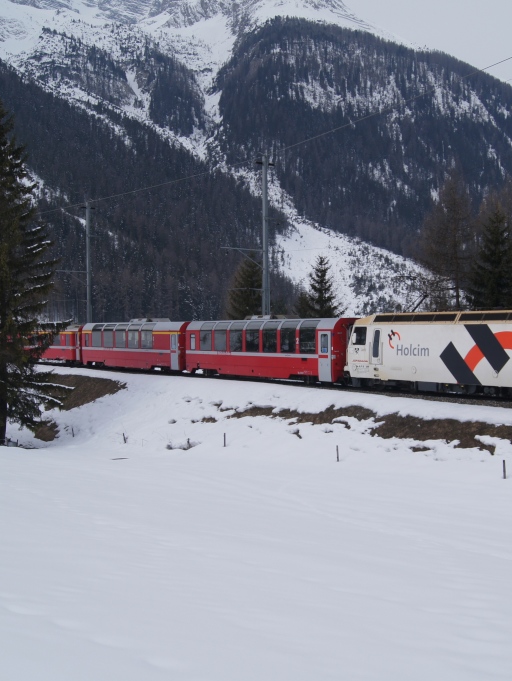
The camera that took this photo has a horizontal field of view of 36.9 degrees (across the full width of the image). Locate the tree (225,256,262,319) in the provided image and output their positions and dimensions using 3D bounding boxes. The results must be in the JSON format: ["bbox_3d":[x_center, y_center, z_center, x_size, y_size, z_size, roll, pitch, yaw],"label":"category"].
[{"bbox_3d":[-0.500,-3.200,80.000,5.200,11.900,5.200,0,0,0],"label":"tree"}]

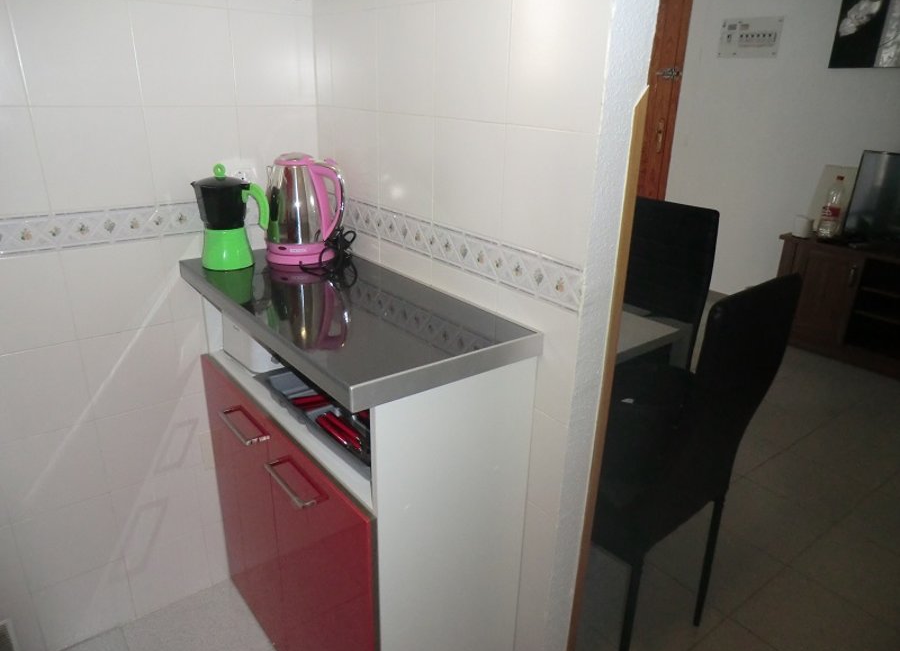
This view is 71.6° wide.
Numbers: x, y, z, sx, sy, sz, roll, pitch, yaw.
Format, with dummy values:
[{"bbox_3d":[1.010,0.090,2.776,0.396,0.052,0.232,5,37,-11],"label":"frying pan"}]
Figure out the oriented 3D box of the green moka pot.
[{"bbox_3d":[-0.490,-0.248,1.407,0.166,0.226,0.115,1,21,-1],"label":"green moka pot"}]

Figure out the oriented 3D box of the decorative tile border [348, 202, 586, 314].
[{"bbox_3d":[-0.053,-0.179,1.300,0.012,0.072,0.842,-15,26,-36],"label":"decorative tile border"}]

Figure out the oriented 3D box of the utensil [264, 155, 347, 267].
[{"bbox_3d":[-0.339,-0.278,1.472,0.195,0.243,0.158,4,21,7],"label":"utensil"}]

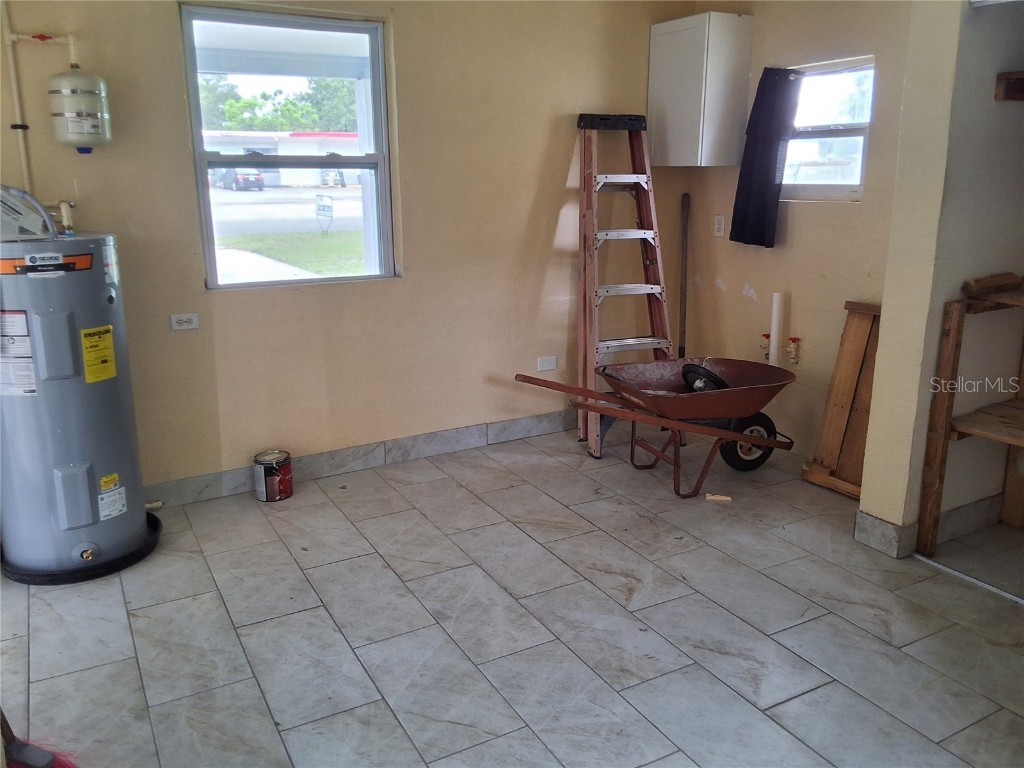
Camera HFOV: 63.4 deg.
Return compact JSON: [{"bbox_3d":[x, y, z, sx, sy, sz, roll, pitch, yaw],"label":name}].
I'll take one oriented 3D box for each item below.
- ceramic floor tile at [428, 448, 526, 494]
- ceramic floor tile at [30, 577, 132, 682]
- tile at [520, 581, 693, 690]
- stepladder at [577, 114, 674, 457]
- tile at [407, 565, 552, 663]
[{"bbox_3d":[-0.188,0.445,4.260,0.301,0.010,0.595,-8,17,-28],"label":"ceramic floor tile"},{"bbox_3d":[-1.470,0.819,2.816,0.301,0.010,0.604,-8,17,-28],"label":"ceramic floor tile"},{"bbox_3d":[0.298,0.831,2.785,0.303,0.010,0.605,-8,17,-28],"label":"tile"},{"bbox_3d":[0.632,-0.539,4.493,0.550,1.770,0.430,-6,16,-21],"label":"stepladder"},{"bbox_3d":[-0.128,0.803,2.938,0.305,0.010,0.611,-8,17,-28],"label":"tile"}]

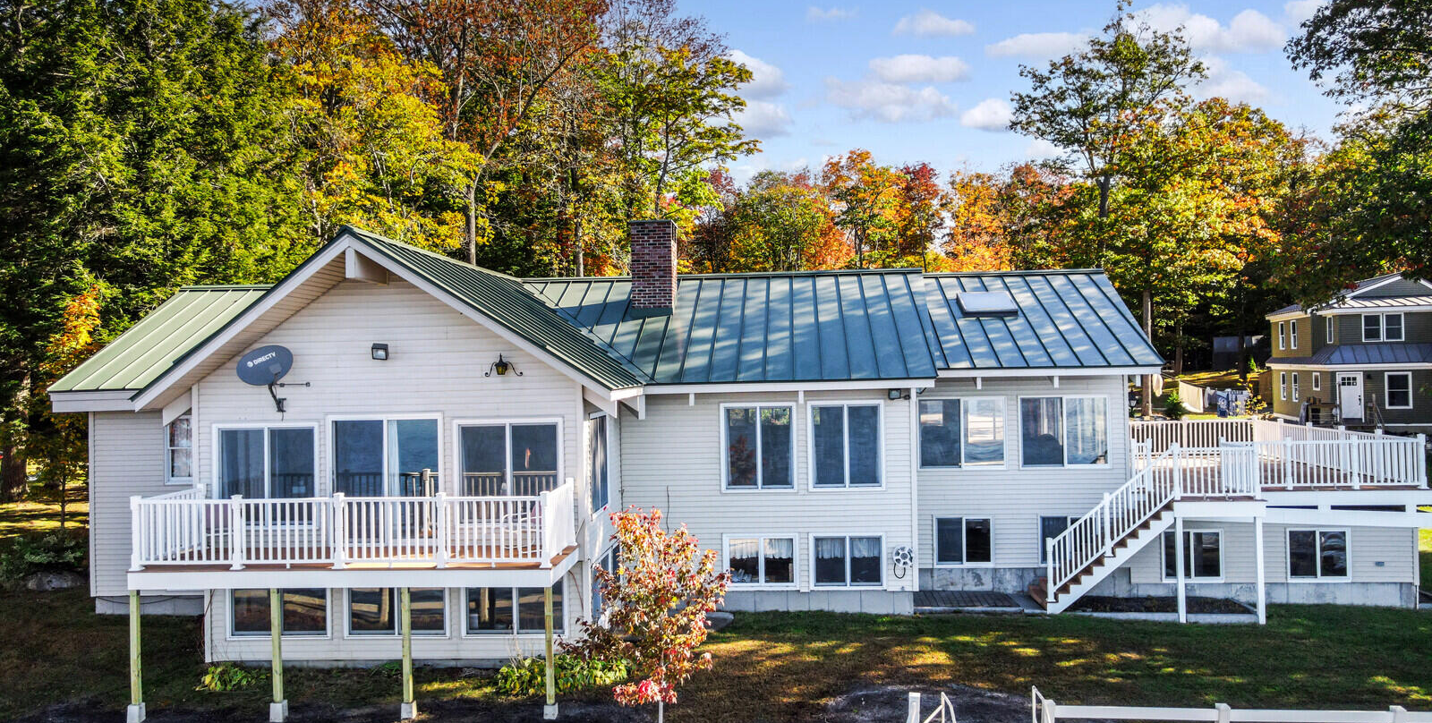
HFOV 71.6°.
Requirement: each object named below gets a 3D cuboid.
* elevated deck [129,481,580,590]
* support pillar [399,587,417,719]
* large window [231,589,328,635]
[{"bbox_3d":[-5.115,2.470,14.451,5.971,1.272,1.789,-1,-1,4],"label":"elevated deck"},{"bbox_3d":[-4.209,3.990,13.592,0.190,1.774,0.190,-1,-1,4],"label":"support pillar"},{"bbox_3d":[-6.950,3.869,15.788,1.658,1.029,0.120,-1,-1,4],"label":"large window"}]

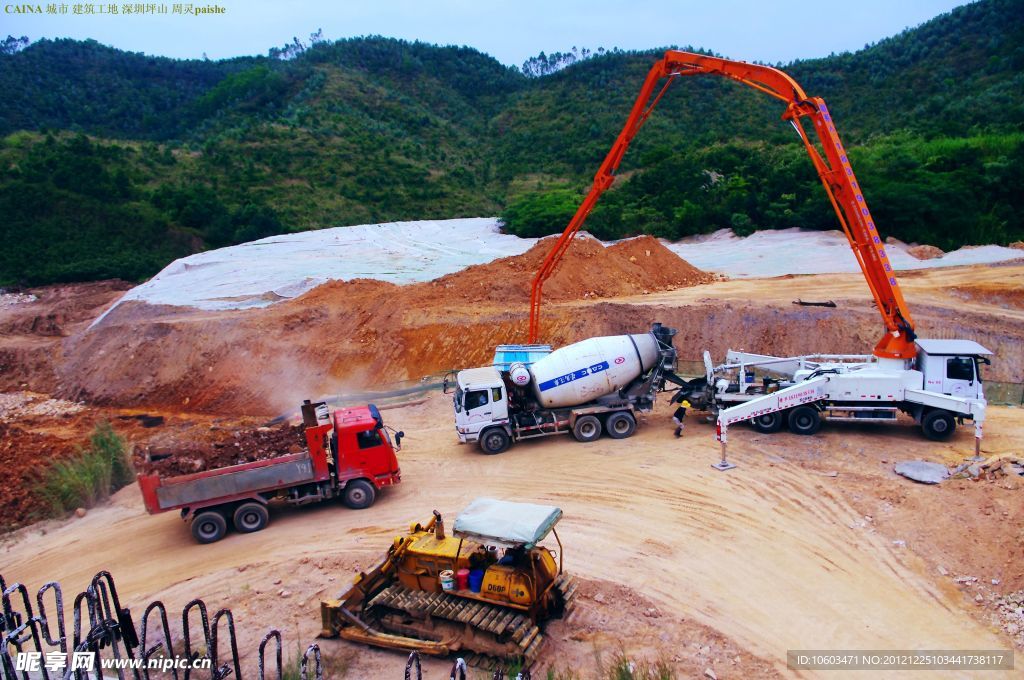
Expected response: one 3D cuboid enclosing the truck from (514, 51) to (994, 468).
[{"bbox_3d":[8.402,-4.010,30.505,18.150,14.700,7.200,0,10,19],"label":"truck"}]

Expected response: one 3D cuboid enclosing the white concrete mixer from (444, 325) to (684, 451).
[{"bbox_3d":[2.364,1.864,31.151,9.500,4.150,2.500,-7,12,-4],"label":"white concrete mixer"}]

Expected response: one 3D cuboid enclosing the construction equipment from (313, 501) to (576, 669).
[{"bbox_3d":[-1.380,5.050,17.216,5.100,2.780,3.550,3,13,23],"label":"construction equipment"}]

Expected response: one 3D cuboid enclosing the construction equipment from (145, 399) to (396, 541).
[{"bbox_3d":[-8.285,4.457,27.023,8.250,3.500,2.500,-10,12,-16],"label":"construction equipment"}]

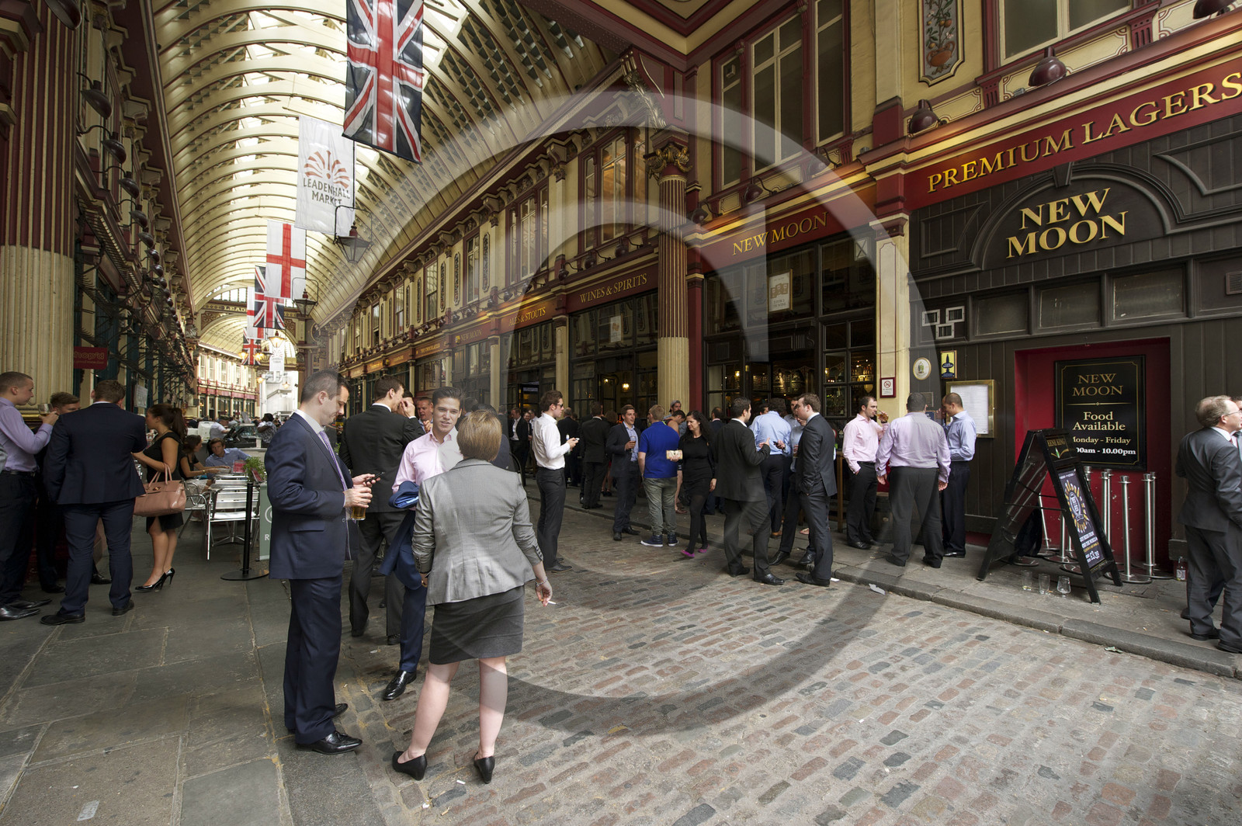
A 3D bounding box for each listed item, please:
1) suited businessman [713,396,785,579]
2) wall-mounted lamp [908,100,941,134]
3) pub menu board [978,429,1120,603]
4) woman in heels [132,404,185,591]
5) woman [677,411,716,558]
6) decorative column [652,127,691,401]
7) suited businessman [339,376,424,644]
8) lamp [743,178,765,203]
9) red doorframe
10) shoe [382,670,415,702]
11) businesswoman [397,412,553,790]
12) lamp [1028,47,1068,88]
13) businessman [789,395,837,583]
[{"bbox_3d":[1.247,0.743,5.429,0.580,1.788,0.500,1,-1,-29],"label":"suited businessman"},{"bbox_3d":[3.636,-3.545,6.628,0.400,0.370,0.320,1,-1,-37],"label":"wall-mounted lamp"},{"bbox_3d":[3.965,0.858,5.102,0.830,1.420,0.880,1,-1,-37],"label":"pub menu board"},{"bbox_3d":[-4.323,0.768,5.166,0.420,1.690,0.430,1,-1,-15],"label":"woman in heels"},{"bbox_3d":[0.890,0.819,6.525,0.470,1.682,0.420,-1,-2,37],"label":"woman"},{"bbox_3d":[0.960,-1.742,10.164,0.680,6.767,0.680,0,-1,0],"label":"decorative column"},{"bbox_3d":[-1.716,0.666,3.939,0.580,1.854,0.480,0,-1,6],"label":"suited businessman"},{"bbox_3d":[2.046,-3.419,8.486,0.370,0.390,0.340,1,-2,-38],"label":"lamp"},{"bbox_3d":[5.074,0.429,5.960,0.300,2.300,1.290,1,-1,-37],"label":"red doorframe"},{"bbox_3d":[-1.258,1.529,3.139,0.105,0.115,0.280,0,-1,18],"label":"shoe"},{"bbox_3d":[-0.667,0.777,2.437,0.620,1.571,0.450,1,-1,-25],"label":"businesswoman"},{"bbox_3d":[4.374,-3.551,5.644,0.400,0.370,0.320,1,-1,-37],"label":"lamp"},{"bbox_3d":[1.883,0.725,5.337,0.500,1.823,0.430,1,-2,-41],"label":"businessman"}]

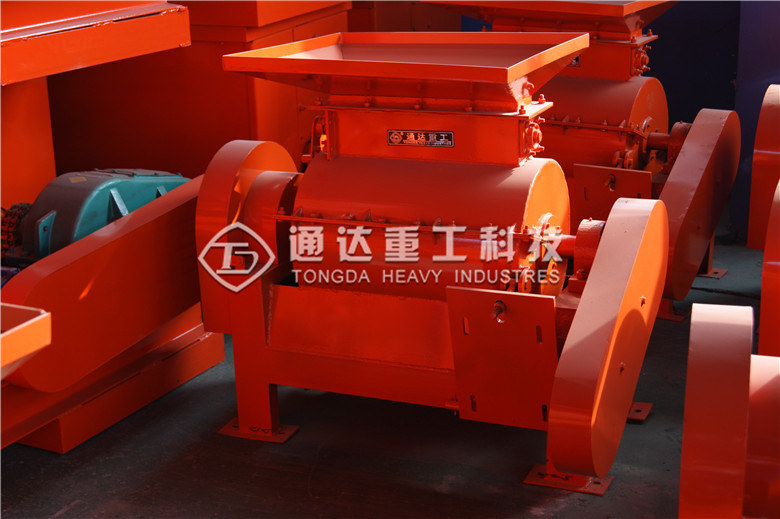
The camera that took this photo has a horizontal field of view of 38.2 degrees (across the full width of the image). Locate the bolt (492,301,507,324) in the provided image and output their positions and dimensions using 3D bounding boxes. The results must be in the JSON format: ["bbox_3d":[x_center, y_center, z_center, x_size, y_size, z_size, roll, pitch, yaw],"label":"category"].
[{"bbox_3d":[0.281,0.138,2.889,0.027,0.038,0.045,5,28,24],"label":"bolt"}]

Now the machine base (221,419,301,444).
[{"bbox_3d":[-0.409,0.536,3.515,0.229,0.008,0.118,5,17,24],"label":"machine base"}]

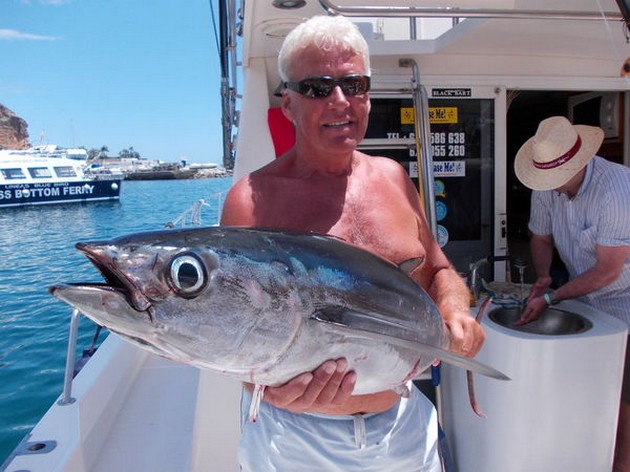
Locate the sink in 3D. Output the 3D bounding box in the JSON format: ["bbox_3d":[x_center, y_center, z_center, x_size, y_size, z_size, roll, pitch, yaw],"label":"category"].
[{"bbox_3d":[0.807,0.371,1.830,0.370,0.150,0.370,-1,8,0],"label":"sink"}]

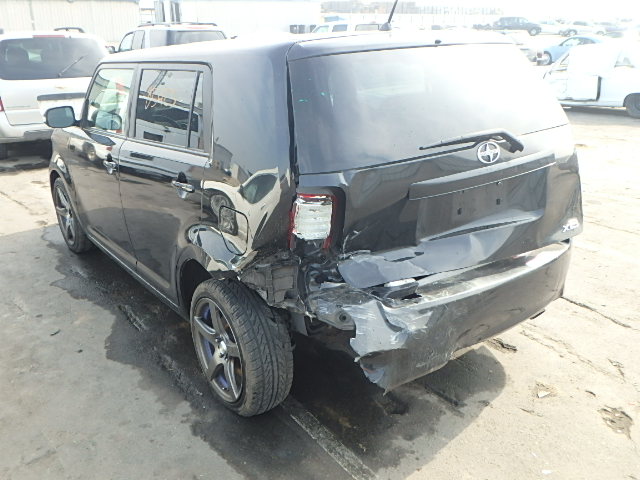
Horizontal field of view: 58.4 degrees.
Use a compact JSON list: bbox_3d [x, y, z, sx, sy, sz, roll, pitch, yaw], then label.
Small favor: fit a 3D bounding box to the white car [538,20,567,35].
[{"bbox_3d":[22.524,-21.260,57.500,4.700,1.450,1.800,-2,20,0],"label":"white car"}]

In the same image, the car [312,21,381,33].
[{"bbox_3d":[0.885,-10.120,29.000,5.200,1.850,1.950,-2,20,0],"label":"car"}]

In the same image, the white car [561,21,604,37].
[{"bbox_3d":[25.421,-20.453,55.500,4.700,1.450,1.800,-2,20,0],"label":"white car"}]

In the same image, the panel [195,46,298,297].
[{"bbox_3d":[-0.243,-0.271,2.153,0.290,0.880,0.800,-16,24,-33],"label":"panel"}]

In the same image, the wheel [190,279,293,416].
[{"bbox_3d":[-0.370,0.465,2.611,0.215,0.630,0.630,-16,24,-33],"label":"wheel"}]

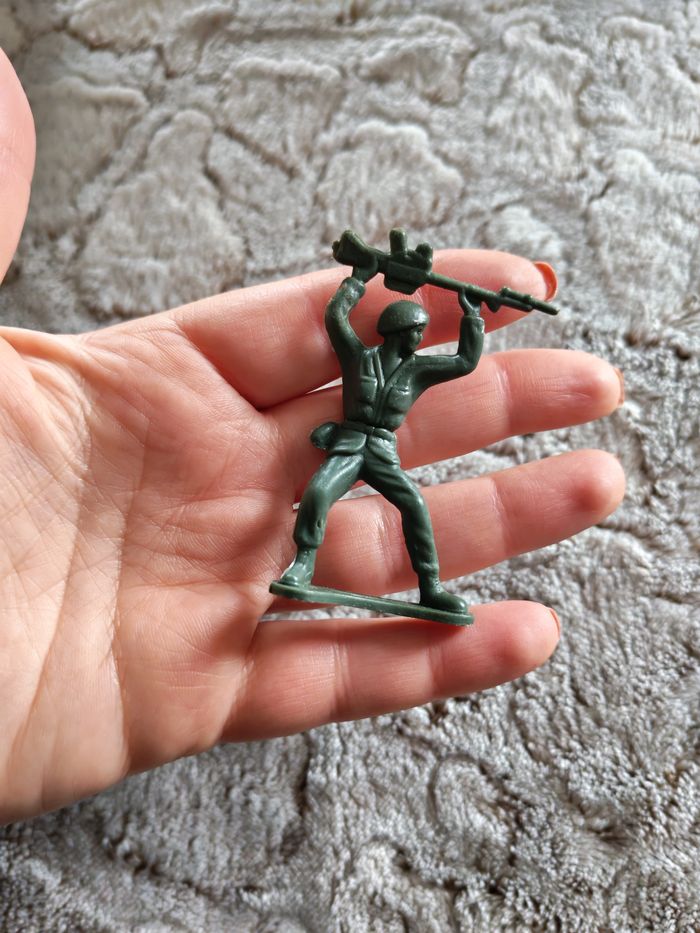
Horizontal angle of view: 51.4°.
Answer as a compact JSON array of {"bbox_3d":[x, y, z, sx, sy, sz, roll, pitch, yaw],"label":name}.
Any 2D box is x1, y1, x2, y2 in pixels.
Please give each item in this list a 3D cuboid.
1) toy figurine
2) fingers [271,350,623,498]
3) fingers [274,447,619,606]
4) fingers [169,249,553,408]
[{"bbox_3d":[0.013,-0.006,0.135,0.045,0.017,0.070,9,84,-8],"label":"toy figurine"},{"bbox_3d":[0.019,-0.009,0.147,0.070,0.018,0.018,-13,74,-4],"label":"fingers"},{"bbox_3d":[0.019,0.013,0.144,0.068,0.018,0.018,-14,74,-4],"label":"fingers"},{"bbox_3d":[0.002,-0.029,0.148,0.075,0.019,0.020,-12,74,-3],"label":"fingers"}]

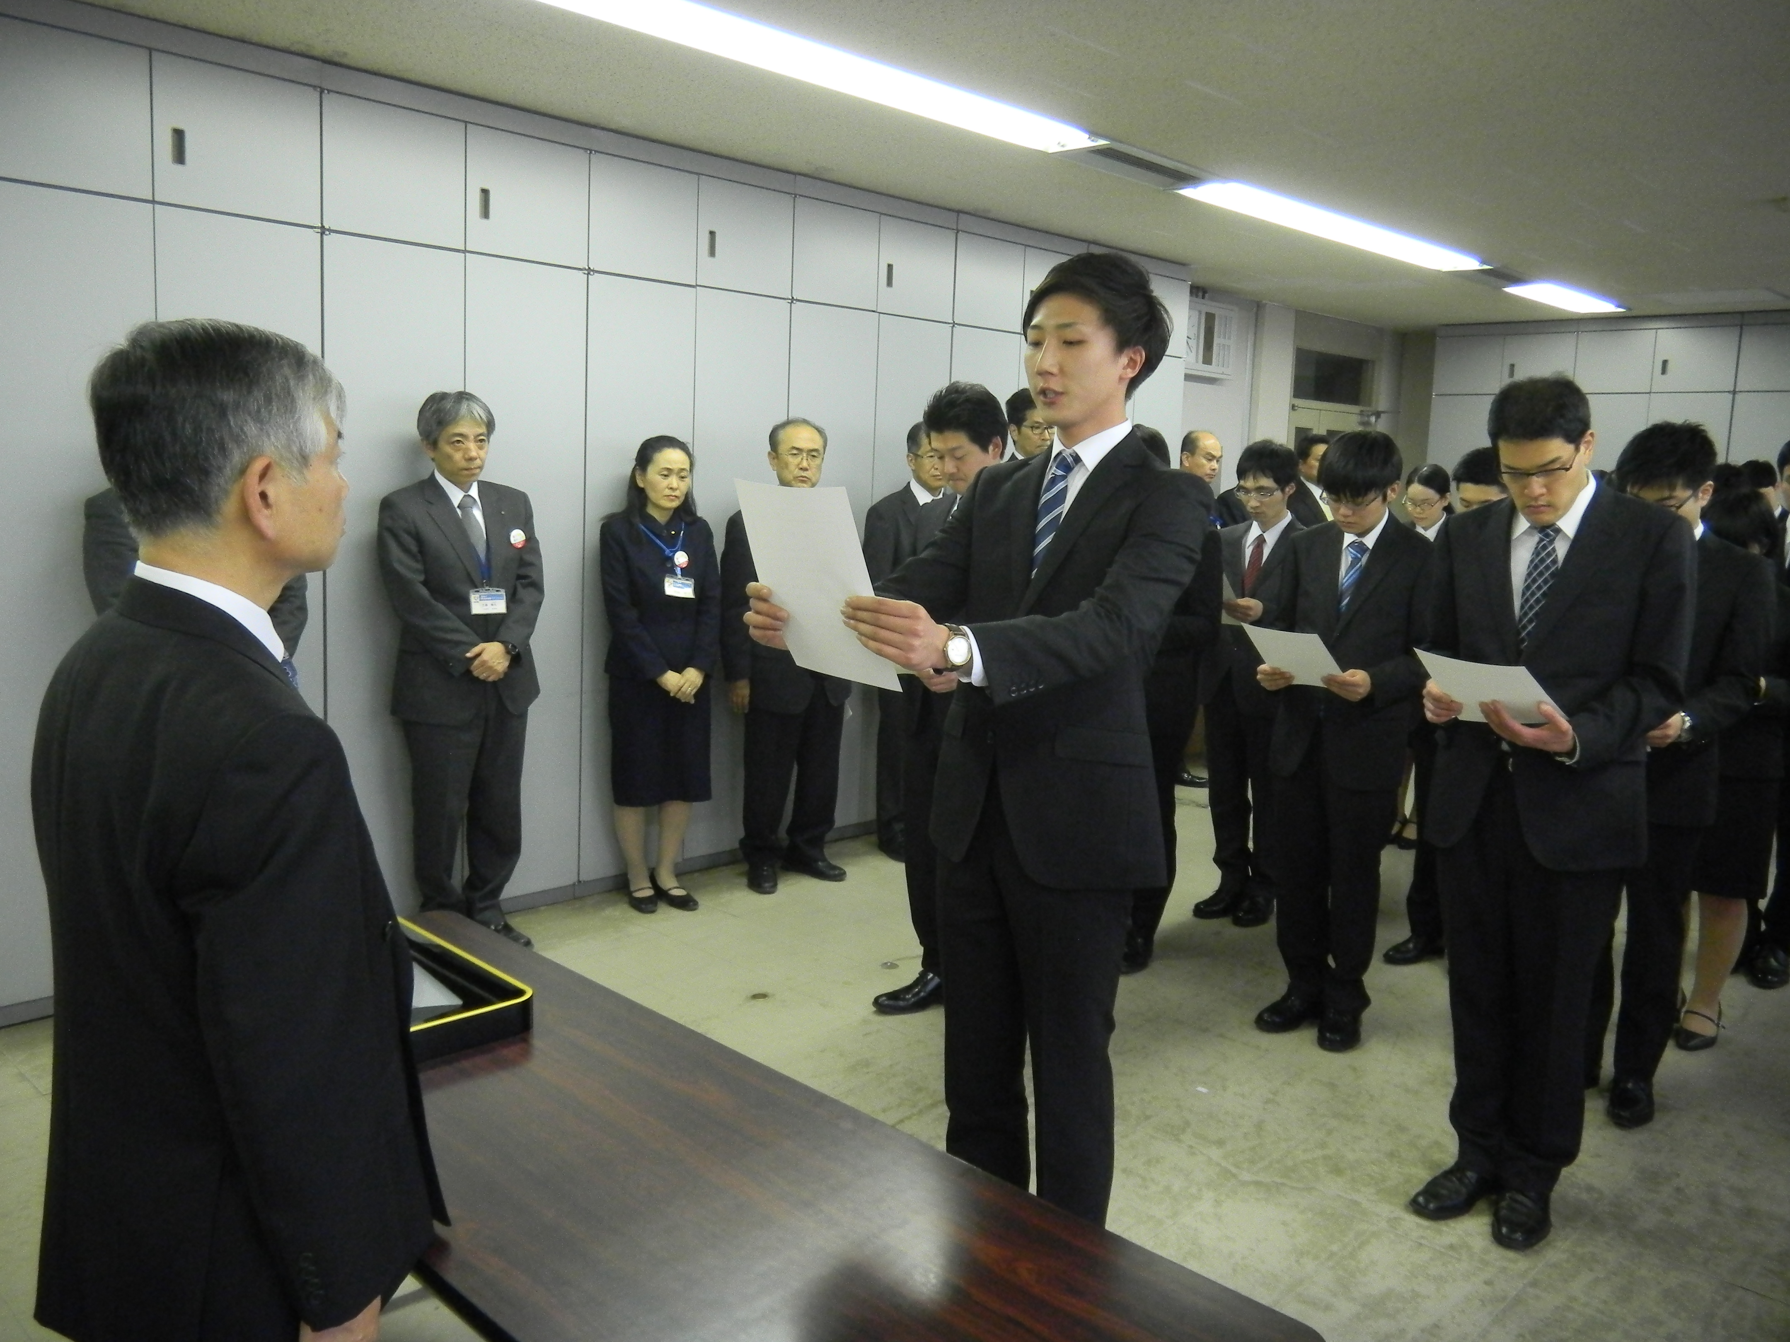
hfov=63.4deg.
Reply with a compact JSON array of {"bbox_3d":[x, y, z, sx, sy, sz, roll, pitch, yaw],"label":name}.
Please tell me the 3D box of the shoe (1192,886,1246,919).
[{"bbox_3d":[1.175,0.805,5.134,0.285,0.105,0.105,-3,9,-35],"label":"shoe"}]

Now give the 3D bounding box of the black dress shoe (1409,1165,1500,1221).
[{"bbox_3d":[1.206,1.080,3.106,0.285,0.105,0.105,-4,10,-39],"label":"black dress shoe"}]

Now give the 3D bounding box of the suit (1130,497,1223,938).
[{"bbox_3d":[0.754,0.198,4.638,0.380,1.440,0.510,-5,11,-44],"label":"suit"}]

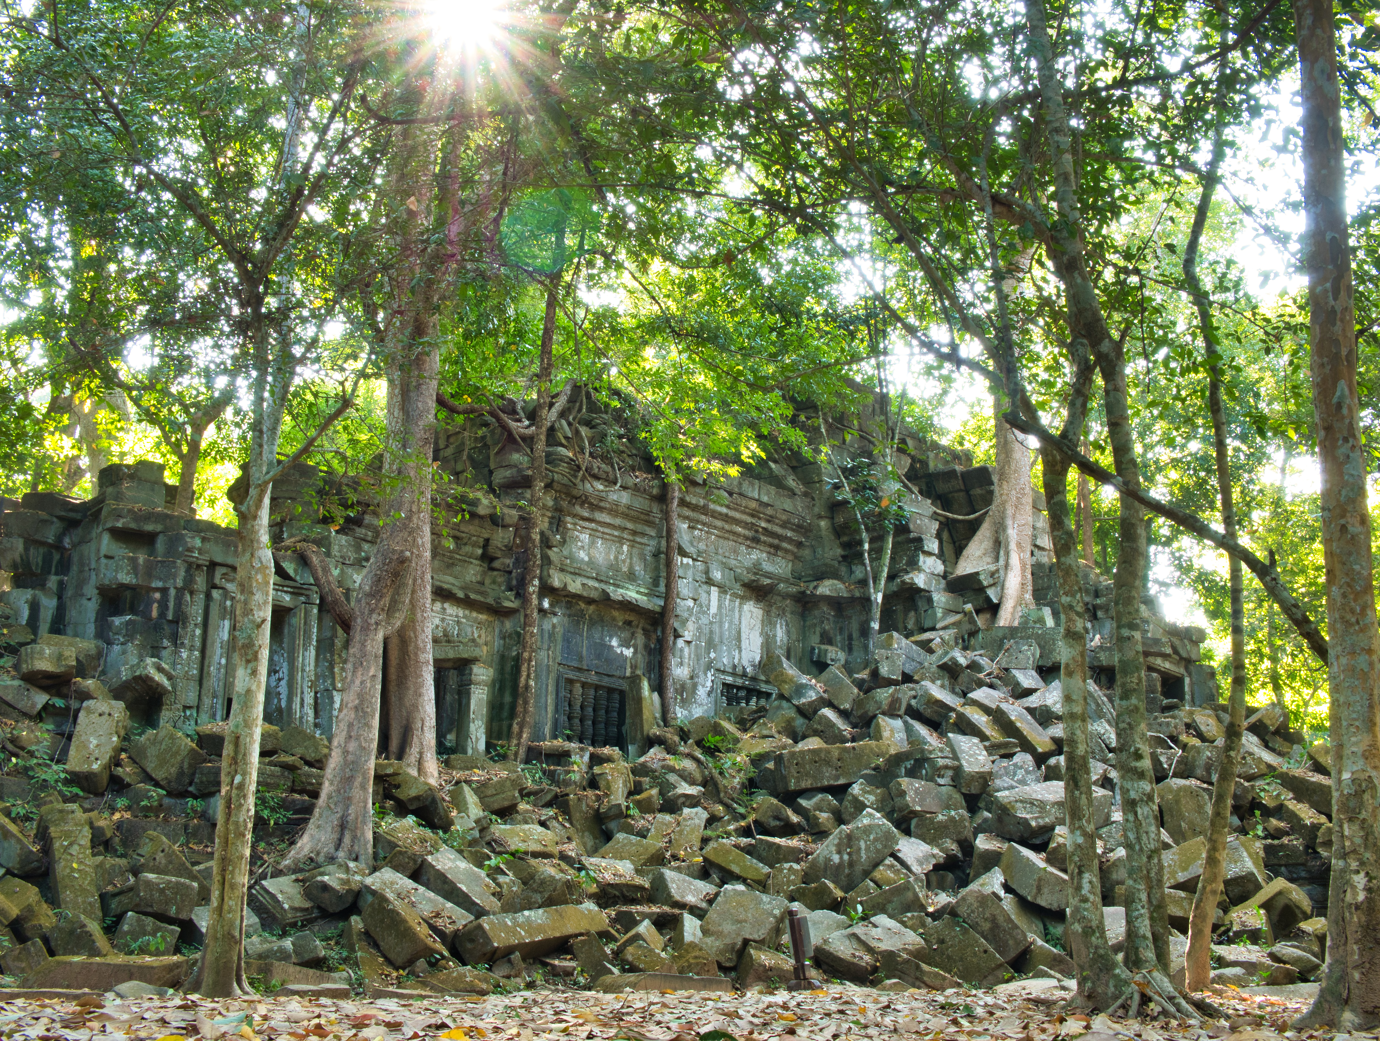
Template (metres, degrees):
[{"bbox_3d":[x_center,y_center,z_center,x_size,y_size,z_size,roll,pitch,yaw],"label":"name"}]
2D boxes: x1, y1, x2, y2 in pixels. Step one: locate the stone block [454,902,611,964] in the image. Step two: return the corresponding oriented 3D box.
[{"bbox_3d":[-1.631,4.295,16.695,0.407,0.330,1.820,-39,-27,23],"label":"stone block"}]

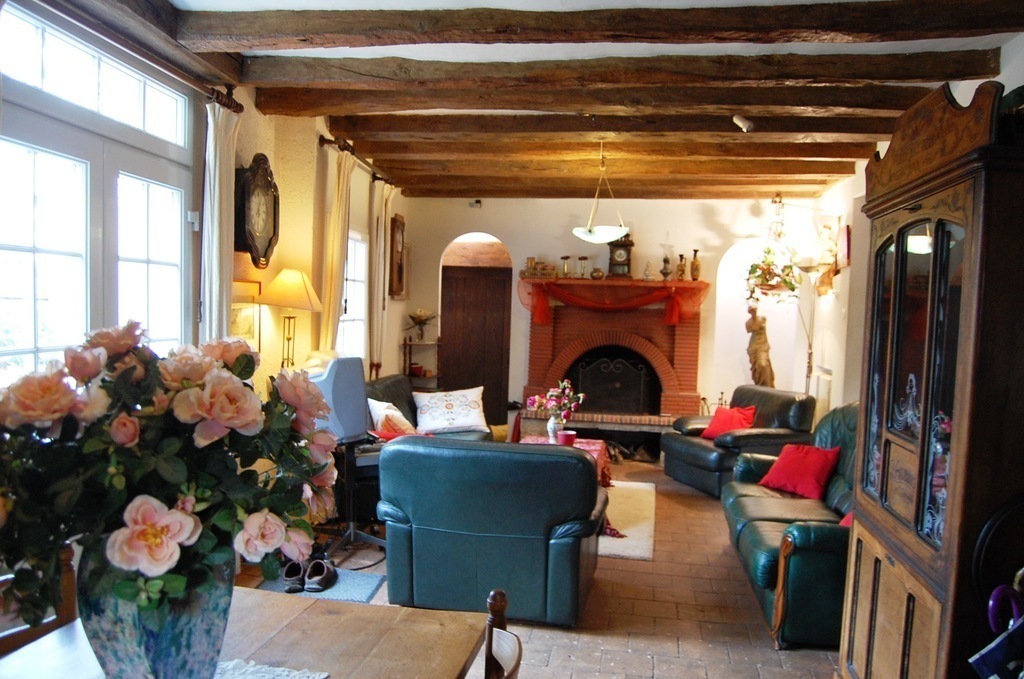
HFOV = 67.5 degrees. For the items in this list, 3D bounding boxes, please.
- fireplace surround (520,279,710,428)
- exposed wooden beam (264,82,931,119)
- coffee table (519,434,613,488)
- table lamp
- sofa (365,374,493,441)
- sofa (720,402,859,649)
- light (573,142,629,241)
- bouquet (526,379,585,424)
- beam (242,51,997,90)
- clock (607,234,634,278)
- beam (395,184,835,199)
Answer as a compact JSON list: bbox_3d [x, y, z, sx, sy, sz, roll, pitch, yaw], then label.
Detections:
[{"bbox_3d":[1.016,0.159,7.872,1.870,1.510,0.500,3,2,8],"label":"fireplace surround"},{"bbox_3d":[0.467,-1.424,4.540,4.057,0.152,0.193,2,2,6],"label":"exposed wooden beam"},{"bbox_3d":[0.315,1.032,5.538,0.720,0.450,1.150,3,2,8],"label":"coffee table"},{"bbox_3d":[-1.364,-0.124,4.783,0.340,0.610,0.340,3,2,8],"label":"table lamp"},{"bbox_3d":[-0.747,0.768,6.437,0.943,0.832,1.704,2,2,9],"label":"sofa"},{"bbox_3d":[1.690,0.862,4.119,0.923,0.933,1.826,2,2,7],"label":"sofa"},{"bbox_3d":[0.637,-1.035,5.439,0.420,0.730,0.420,3,2,8],"label":"light"},{"bbox_3d":[0.334,0.469,5.784,0.430,0.350,0.380,3,2,8],"label":"bouquet"},{"bbox_3d":[0.454,-1.452,4.161,4.000,0.135,0.170,3,2,8],"label":"beam"},{"bbox_3d":[1.111,-0.847,7.832,0.290,0.460,0.190,3,2,8],"label":"clock"},{"bbox_3d":[0.929,-1.542,7.890,4.300,0.140,0.200,3,2,8],"label":"beam"}]

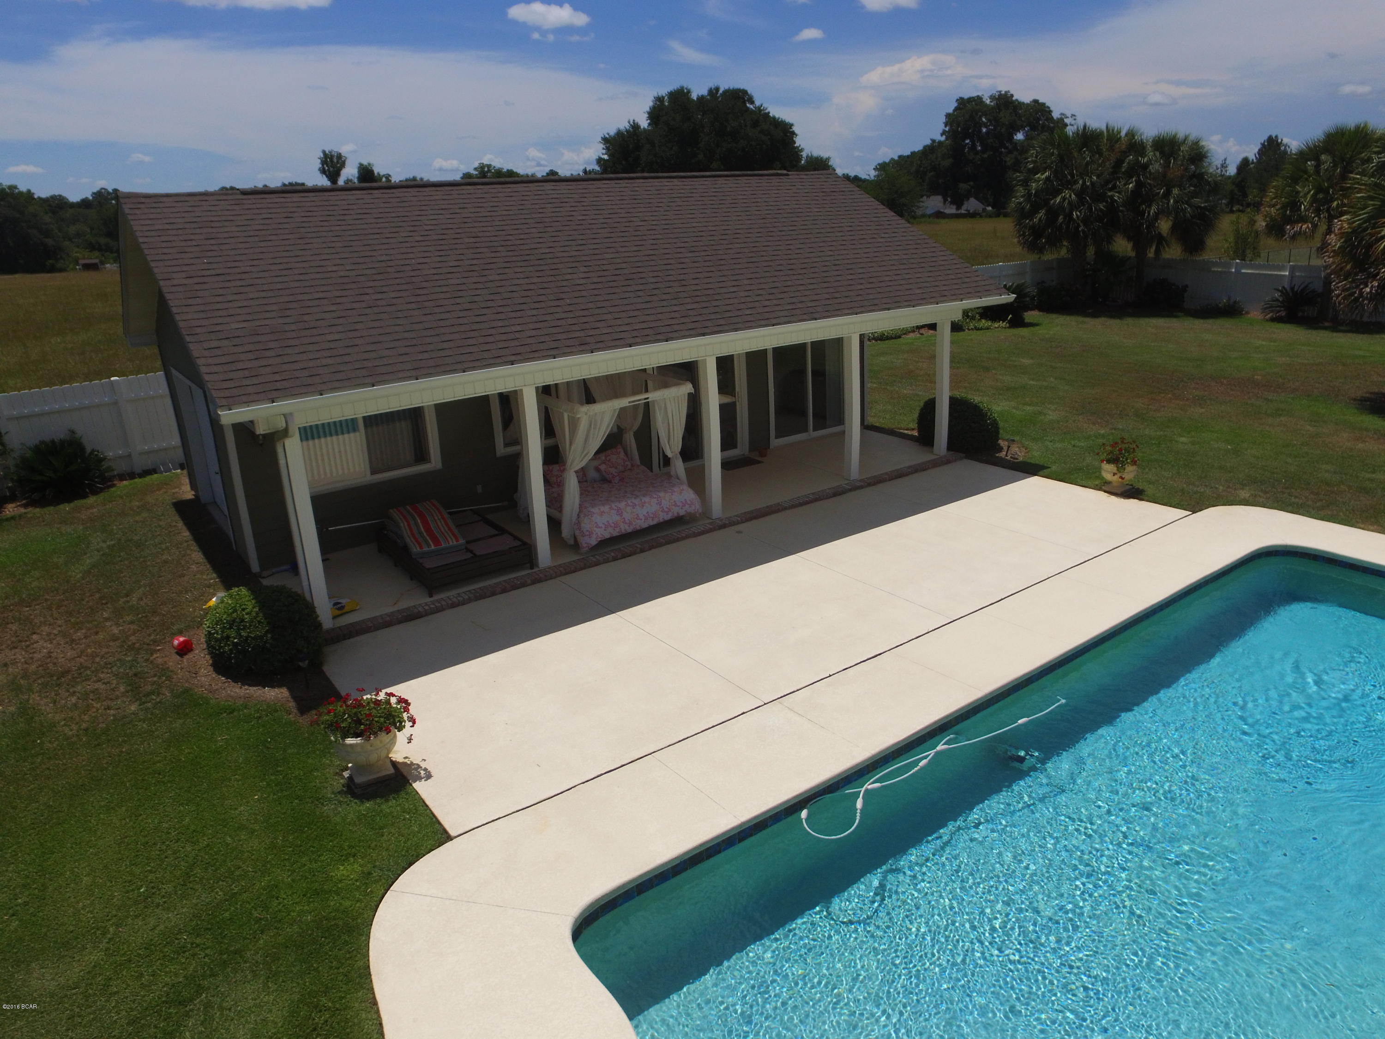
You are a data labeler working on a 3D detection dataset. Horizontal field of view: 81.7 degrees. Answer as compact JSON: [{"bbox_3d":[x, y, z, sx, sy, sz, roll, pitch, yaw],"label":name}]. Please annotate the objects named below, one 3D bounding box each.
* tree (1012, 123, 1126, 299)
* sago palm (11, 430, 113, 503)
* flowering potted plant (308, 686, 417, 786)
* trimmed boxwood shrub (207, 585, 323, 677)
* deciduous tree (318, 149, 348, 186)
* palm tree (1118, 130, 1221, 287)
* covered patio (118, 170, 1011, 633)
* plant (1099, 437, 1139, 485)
[{"bbox_3d":[16.023,-12.989,34.000,4.400,7.300,4.400,-16,22,-34],"label":"tree"},{"bbox_3d":[-11.500,-0.970,14.650,1.550,1.250,1.550,-16,22,-34],"label":"sago palm"},{"bbox_3d":[-2.611,1.738,6.371,0.780,0.800,0.780,-16,22,-34],"label":"flowering potted plant"},{"bbox_3d":[-4.451,1.148,8.332,1.120,0.860,1.120,-16,22,-34],"label":"trimmed boxwood shrub"},{"bbox_3d":[-49.459,-43.360,110.000,4.600,14.000,4.600,-16,22,-34],"label":"deciduous tree"},{"bbox_3d":[19.955,-12.797,33.500,3.900,7.000,3.900,-16,22,-34],"label":"palm tree"},{"bbox_3d":[-1.857,-3.124,13.949,12.409,5.056,8.708,-16,22,-34],"label":"covered patio"},{"bbox_3d":[6.551,-0.873,12.295,0.570,0.760,0.570,-16,22,-34],"label":"plant"}]

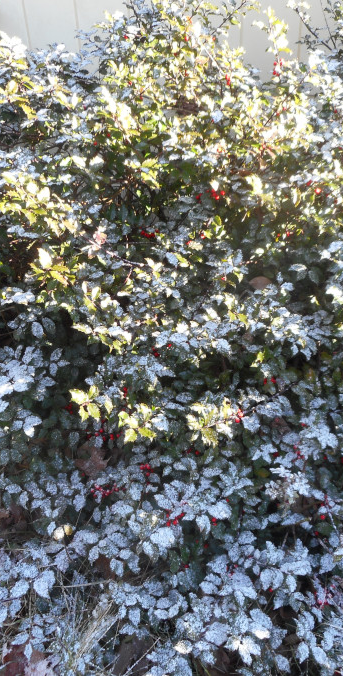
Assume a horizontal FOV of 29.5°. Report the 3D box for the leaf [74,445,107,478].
[{"bbox_3d":[-0.221,0.338,1.778,0.085,0.020,0.085,-3,70,0],"label":"leaf"}]

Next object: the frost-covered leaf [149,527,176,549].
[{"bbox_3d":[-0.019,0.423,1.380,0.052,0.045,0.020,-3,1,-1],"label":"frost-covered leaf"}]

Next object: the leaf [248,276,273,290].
[{"bbox_3d":[0.267,-0.157,1.955,0.080,0.020,0.060,-3,55,0],"label":"leaf"}]

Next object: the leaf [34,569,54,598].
[{"bbox_3d":[-0.271,0.521,1.380,0.042,0.060,0.020,-6,1,-7],"label":"leaf"}]

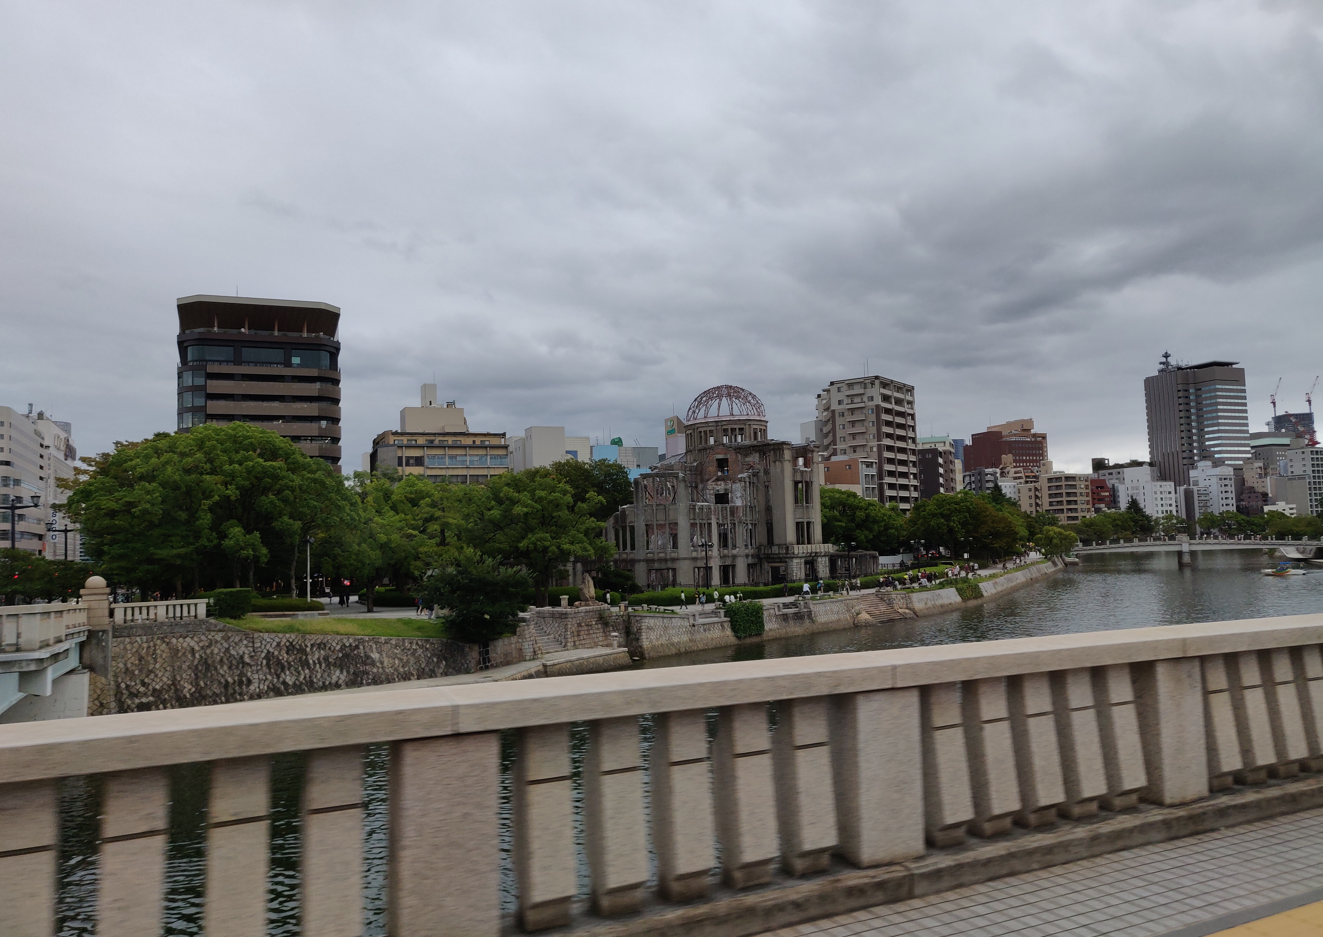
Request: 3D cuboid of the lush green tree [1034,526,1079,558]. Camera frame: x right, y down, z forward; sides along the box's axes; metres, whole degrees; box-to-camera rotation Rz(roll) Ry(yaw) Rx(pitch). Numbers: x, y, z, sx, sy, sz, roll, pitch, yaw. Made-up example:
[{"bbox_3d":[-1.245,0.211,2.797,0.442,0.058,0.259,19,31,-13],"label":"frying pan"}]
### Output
[{"bbox_3d":[82.666,15.385,199.739,7.800,6.800,7.400,-2,-4,0],"label":"lush green tree"}]

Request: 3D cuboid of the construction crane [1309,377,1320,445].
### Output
[{"bbox_3d":[849.061,-74.008,1260.082,16.000,91.000,12.000,-2,-4,0],"label":"construction crane"}]

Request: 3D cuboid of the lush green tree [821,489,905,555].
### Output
[{"bbox_3d":[31.144,9.958,147.992,13.000,13.400,12.500,-2,-4,0],"label":"lush green tree"}]

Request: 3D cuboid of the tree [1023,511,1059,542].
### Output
[{"bbox_3d":[88.315,14.908,221.880,7.600,10.400,7.600,-2,-4,0],"label":"tree"}]

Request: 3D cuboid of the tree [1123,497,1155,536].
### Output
[{"bbox_3d":[157.235,16.781,315.058,9.800,14.600,9.500,-4,-5,26],"label":"tree"}]

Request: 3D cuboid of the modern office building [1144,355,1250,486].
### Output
[{"bbox_3d":[329.384,-11.635,584.518,25.000,99.000,47.000,0,-4,-22],"label":"modern office building"}]

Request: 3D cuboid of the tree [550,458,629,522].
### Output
[{"bbox_3d":[-9.555,7.629,134.837,14.000,18.000,13.000,-3,-4,10],"label":"tree"}]

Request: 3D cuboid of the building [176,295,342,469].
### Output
[{"bbox_3d":[-78.959,-3.182,186.562,27.000,51.500,33.000,0,-5,-24],"label":"building"}]

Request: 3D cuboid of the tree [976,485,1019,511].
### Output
[{"bbox_3d":[70.333,11.131,199.535,10.000,15.000,10.000,-4,-5,18],"label":"tree"}]

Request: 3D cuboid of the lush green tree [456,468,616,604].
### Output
[{"bbox_3d":[-13.564,7.396,103.053,15.800,15.000,14.500,-2,-4,0],"label":"lush green tree"}]

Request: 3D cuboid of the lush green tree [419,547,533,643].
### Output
[{"bbox_3d":[-13.039,8.808,68.254,7.700,6.800,7.200,-1,-4,-11],"label":"lush green tree"}]

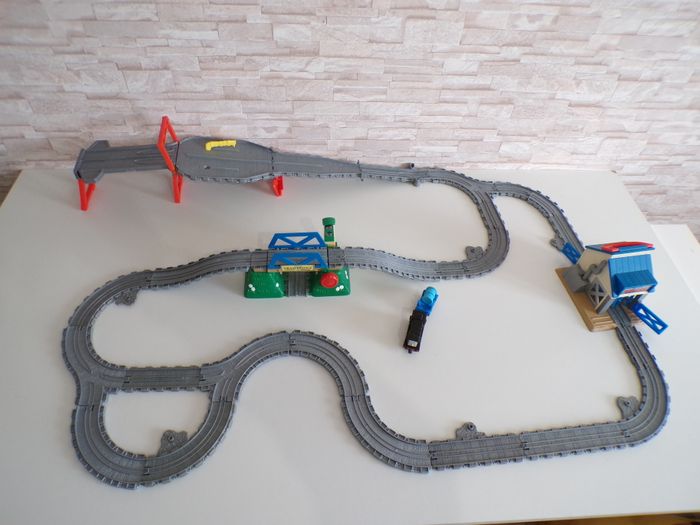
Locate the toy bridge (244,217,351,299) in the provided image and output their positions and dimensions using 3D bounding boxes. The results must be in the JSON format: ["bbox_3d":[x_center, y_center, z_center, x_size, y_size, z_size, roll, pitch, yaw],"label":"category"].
[{"bbox_3d":[-0.102,-0.009,0.935,0.210,0.130,0.093,-1,51,-5],"label":"toy bridge"}]

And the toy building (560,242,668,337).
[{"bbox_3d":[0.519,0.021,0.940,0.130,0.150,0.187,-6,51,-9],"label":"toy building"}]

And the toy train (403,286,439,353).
[{"bbox_3d":[0.133,0.105,0.914,0.033,0.041,0.143,18,52,11],"label":"toy train"}]

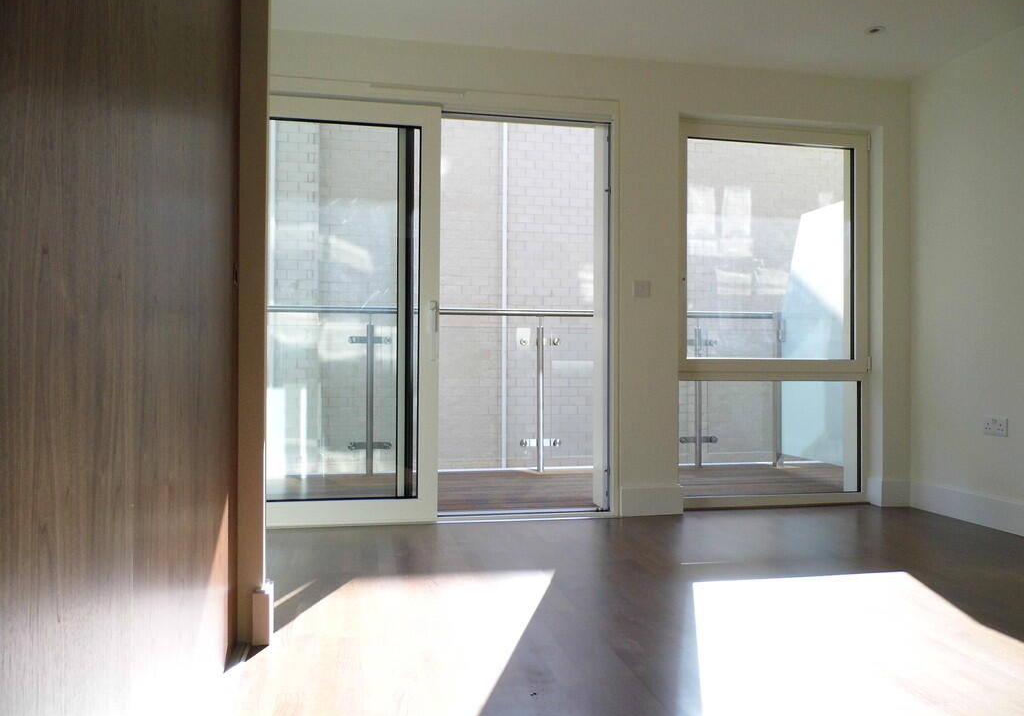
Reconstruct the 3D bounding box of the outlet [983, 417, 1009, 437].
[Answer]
[{"bbox_3d":[2.344,0.334,3.577,0.012,0.086,0.144,0,-1,-11],"label":"outlet"}]

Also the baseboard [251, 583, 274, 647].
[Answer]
[{"bbox_3d":[-0.703,0.724,2.098,0.045,0.148,0.090,0,-1,-11],"label":"baseboard"}]

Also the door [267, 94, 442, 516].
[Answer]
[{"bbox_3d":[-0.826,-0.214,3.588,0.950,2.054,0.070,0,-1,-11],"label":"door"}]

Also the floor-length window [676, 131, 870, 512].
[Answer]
[{"bbox_3d":[1.441,-0.232,4.142,1.197,2.110,0.080,0,-1,-11],"label":"floor-length window"}]

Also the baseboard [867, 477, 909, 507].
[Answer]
[{"bbox_3d":[2.131,0.761,4.176,0.182,0.148,0.124,0,-1,-11],"label":"baseboard"}]

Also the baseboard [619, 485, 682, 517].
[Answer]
[{"bbox_3d":[0.732,0.750,3.864,0.344,0.148,0.022,0,-1,-11],"label":"baseboard"}]

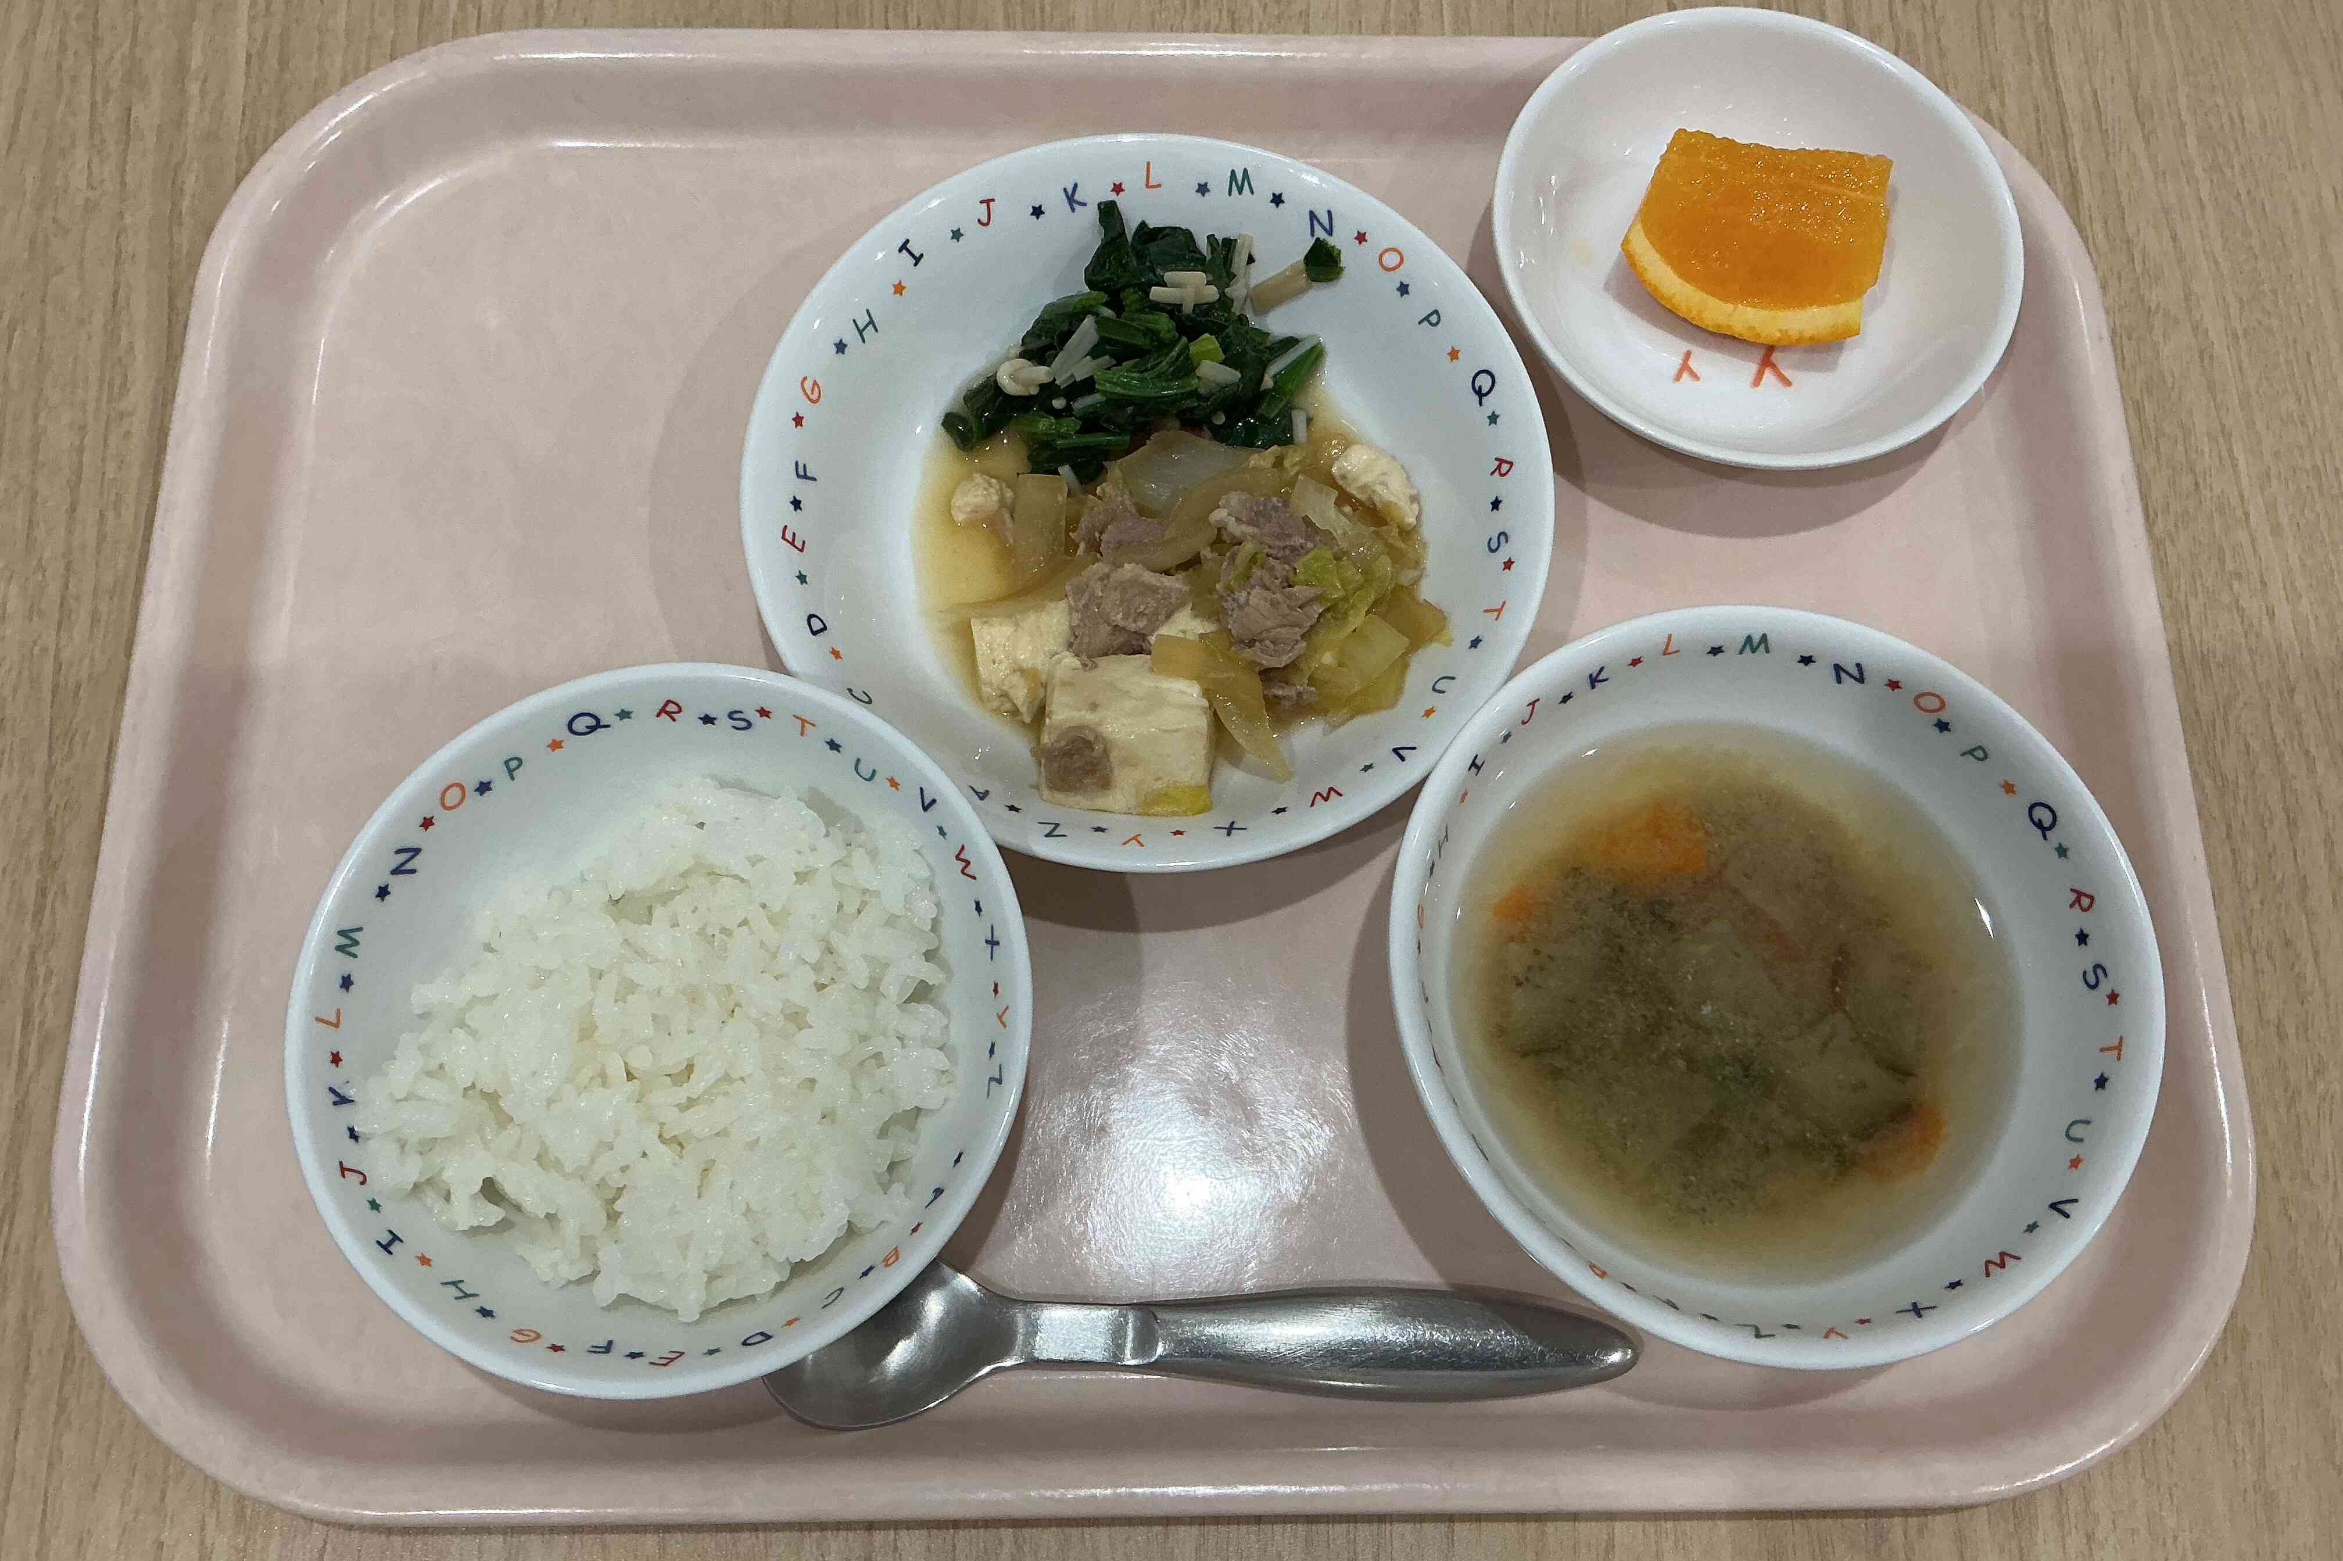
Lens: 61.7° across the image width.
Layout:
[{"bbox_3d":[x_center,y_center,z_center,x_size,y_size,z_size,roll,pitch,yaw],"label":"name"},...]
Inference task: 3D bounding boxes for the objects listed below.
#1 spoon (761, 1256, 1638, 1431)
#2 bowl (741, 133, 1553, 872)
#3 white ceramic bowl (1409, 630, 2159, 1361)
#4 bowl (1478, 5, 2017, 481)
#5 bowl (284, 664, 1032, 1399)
[{"bbox_3d":[0.004,0.094,0.326,0.148,0.017,0.030,2,72,-1],"label":"spoon"},{"bbox_3d":[-0.004,-0.049,0.364,0.144,0.032,0.144,0,72,-1],"label":"bowl"},{"bbox_3d":[0.093,0.036,0.329,0.120,0.051,0.120,0,72,-1],"label":"white ceramic bowl"},{"bbox_3d":[0.111,-0.101,0.386,0.101,0.028,0.101,0,72,-1],"label":"bowl"},{"bbox_3d":[-0.079,0.042,0.325,0.115,0.045,0.115,0,72,-1],"label":"bowl"}]

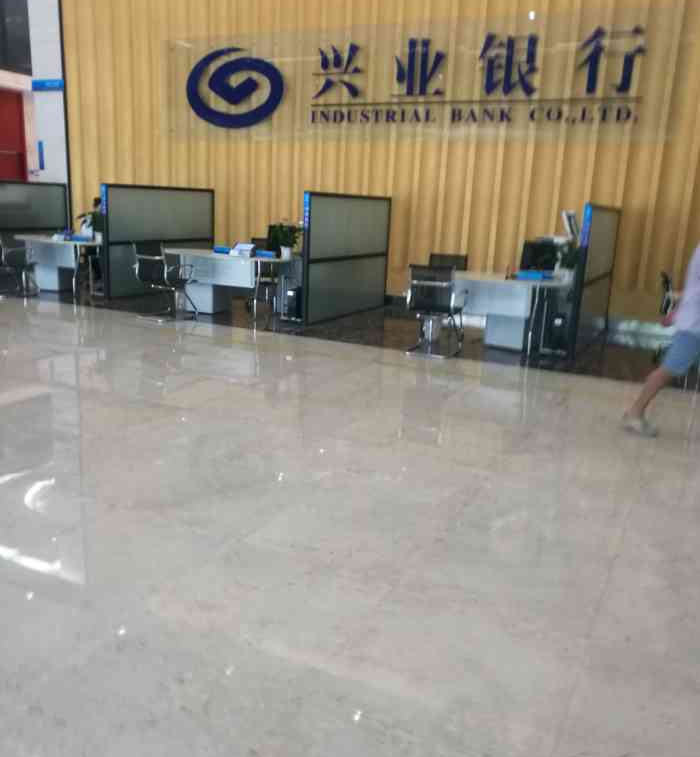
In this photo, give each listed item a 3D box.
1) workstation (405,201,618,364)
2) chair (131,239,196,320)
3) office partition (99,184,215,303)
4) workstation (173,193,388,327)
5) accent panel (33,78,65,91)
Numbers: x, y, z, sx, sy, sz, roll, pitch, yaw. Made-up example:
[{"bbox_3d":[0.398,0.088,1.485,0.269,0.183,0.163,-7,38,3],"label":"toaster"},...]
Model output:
[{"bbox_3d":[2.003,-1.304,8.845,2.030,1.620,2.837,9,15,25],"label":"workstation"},{"bbox_3d":[-2.342,-1.259,9.264,0.583,0.929,0.616,13,17,37],"label":"chair"},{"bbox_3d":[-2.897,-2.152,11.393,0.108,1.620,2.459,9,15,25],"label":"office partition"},{"bbox_3d":[-1.060,-1.853,10.515,2.538,1.620,2.459,9,15,25],"label":"workstation"},{"bbox_3d":[-5.784,-5.602,13.896,0.842,0.189,0.054,9,15,25],"label":"accent panel"}]

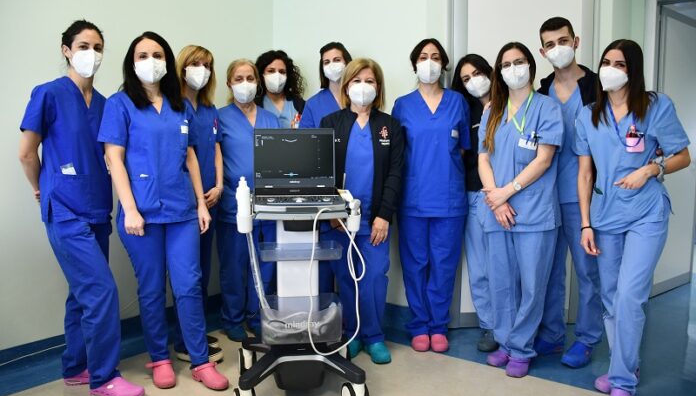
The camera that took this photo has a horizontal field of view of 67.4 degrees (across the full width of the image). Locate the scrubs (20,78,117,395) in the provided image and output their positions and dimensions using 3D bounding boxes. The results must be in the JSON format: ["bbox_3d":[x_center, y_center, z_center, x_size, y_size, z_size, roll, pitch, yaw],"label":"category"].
[{"bbox_3d":[-1.218,0.156,2.303,0.380,1.360,0.480,5,7,42],"label":"scrubs"}]

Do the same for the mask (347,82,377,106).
[{"bbox_3d":[0.076,-0.533,2.690,0.145,0.122,0.085,0,5,0],"label":"mask"}]

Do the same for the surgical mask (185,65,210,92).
[{"bbox_3d":[-0.796,-0.639,2.780,0.138,0.120,0.085,4,3,-24],"label":"surgical mask"}]

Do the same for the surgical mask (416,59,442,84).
[{"bbox_3d":[0.428,-0.665,2.742,0.140,0.140,0.090,1,5,8],"label":"surgical mask"}]

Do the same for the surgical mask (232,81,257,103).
[{"bbox_3d":[-0.589,-0.608,2.980,0.140,0.120,0.085,-2,6,-14],"label":"surgical mask"}]

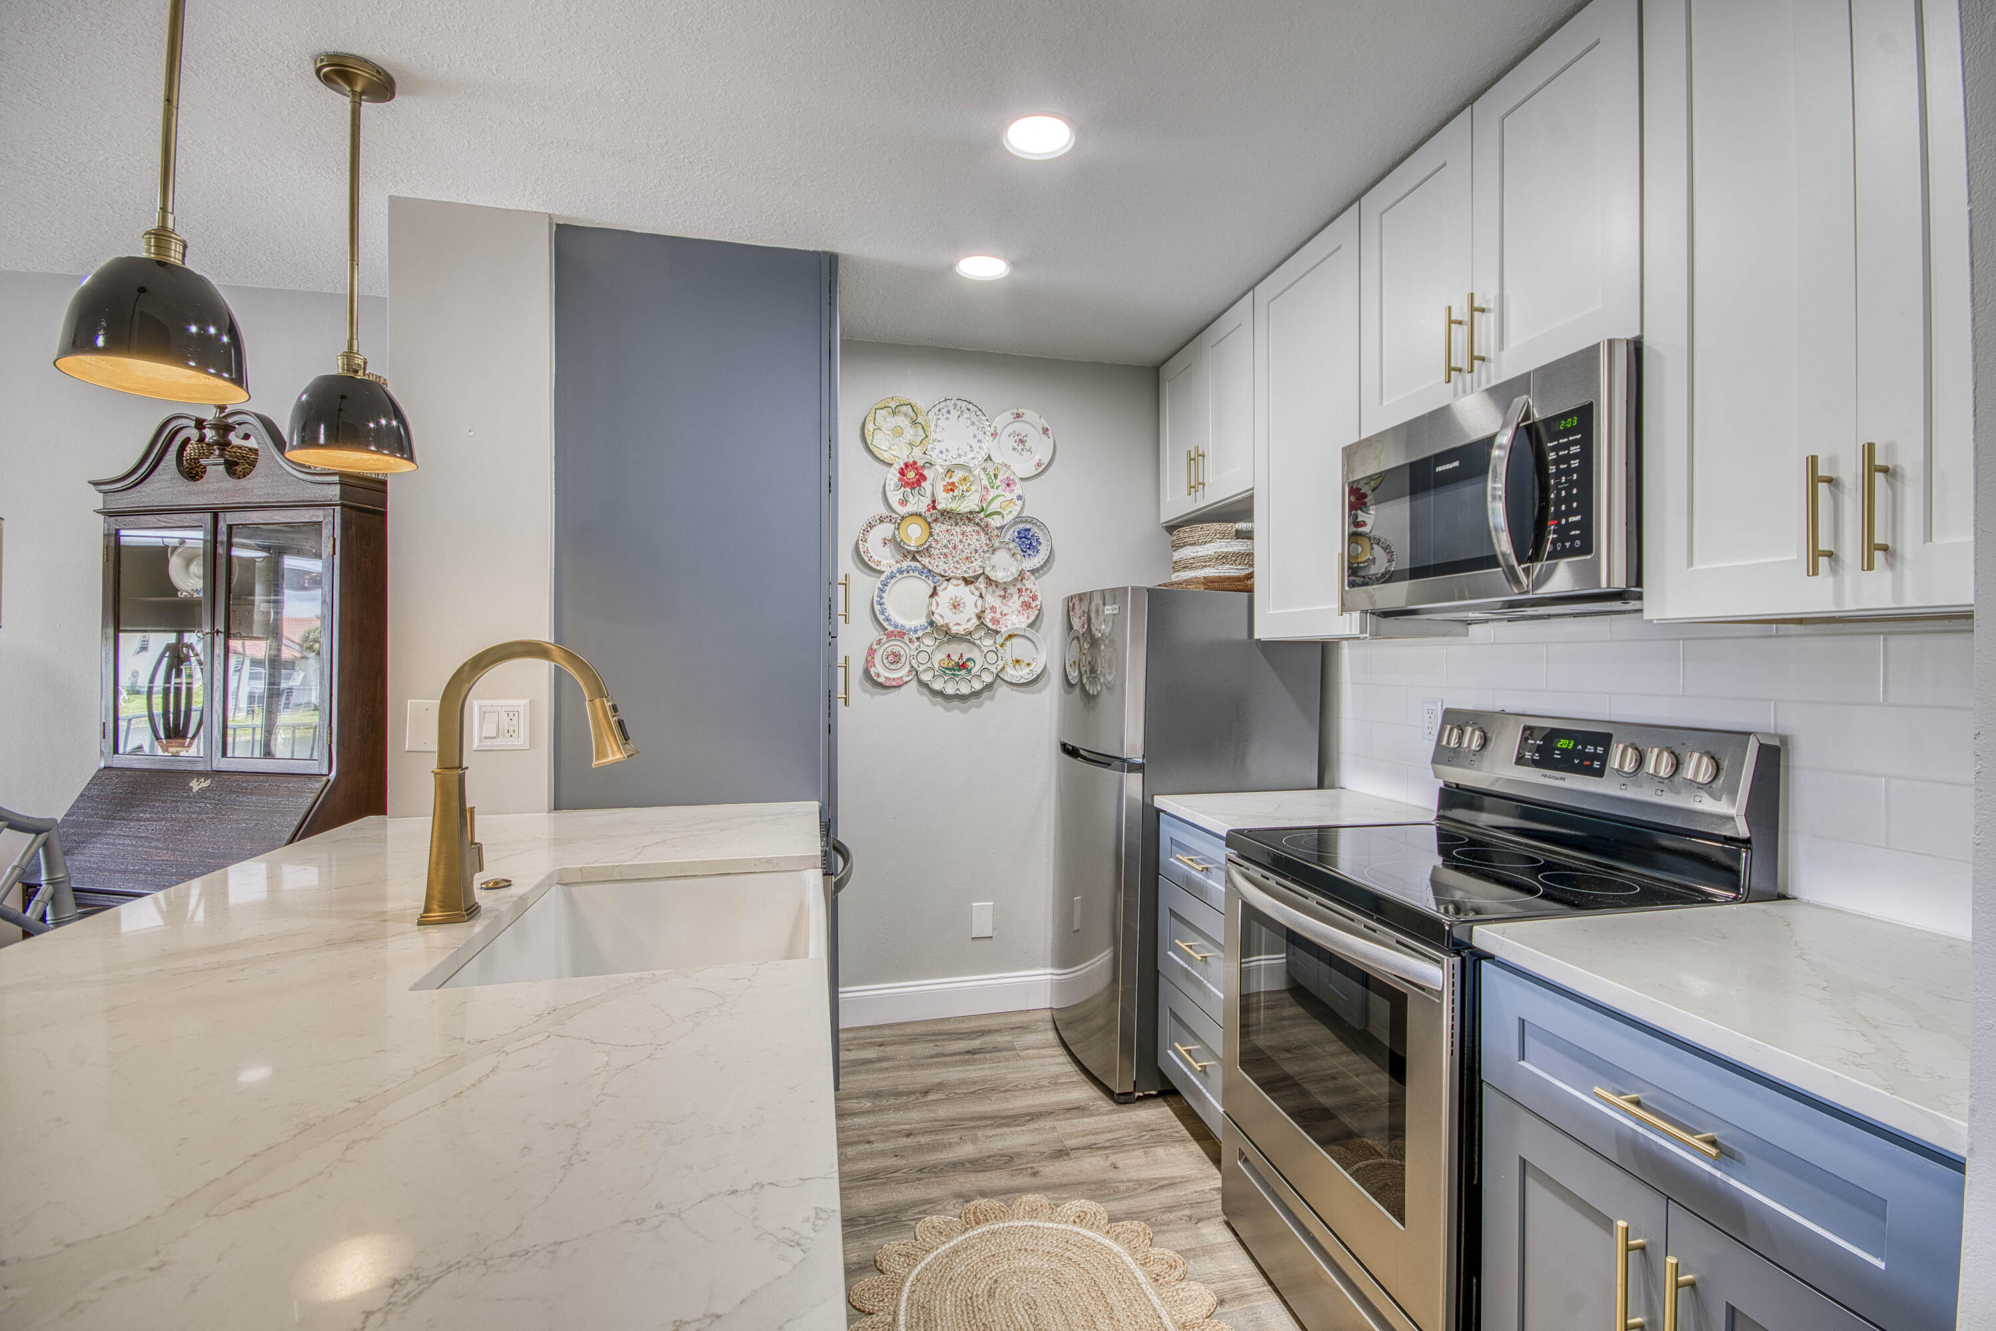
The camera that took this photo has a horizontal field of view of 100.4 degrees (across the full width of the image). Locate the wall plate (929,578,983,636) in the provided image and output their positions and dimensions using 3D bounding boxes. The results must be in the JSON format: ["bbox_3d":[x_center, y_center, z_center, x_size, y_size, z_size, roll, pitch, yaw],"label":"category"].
[{"bbox_3d":[-0.149,-0.209,2.998,0.199,0.208,0.028,0,0,-12],"label":"wall plate"}]

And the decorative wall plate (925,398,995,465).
[{"bbox_3d":[-0.140,-0.843,3.012,0.254,0.261,0.028,0,0,-12],"label":"decorative wall plate"}]

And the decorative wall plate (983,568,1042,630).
[{"bbox_3d":[0.040,-0.250,3.148,0.257,0.252,0.027,0,0,-12],"label":"decorative wall plate"}]

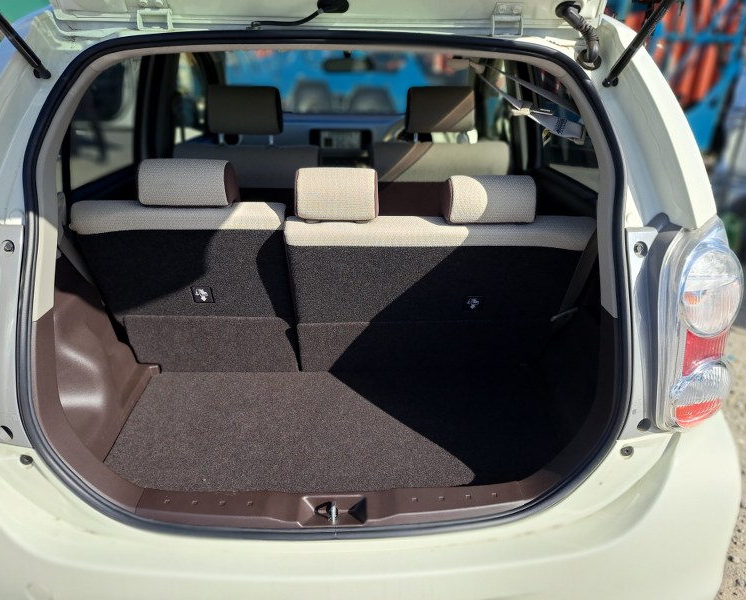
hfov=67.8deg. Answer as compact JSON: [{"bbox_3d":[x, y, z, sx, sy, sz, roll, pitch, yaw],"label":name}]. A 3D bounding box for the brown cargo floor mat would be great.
[{"bbox_3d":[-0.080,0.272,1.185,0.925,0.020,0.390,0,27,0],"label":"brown cargo floor mat"}]

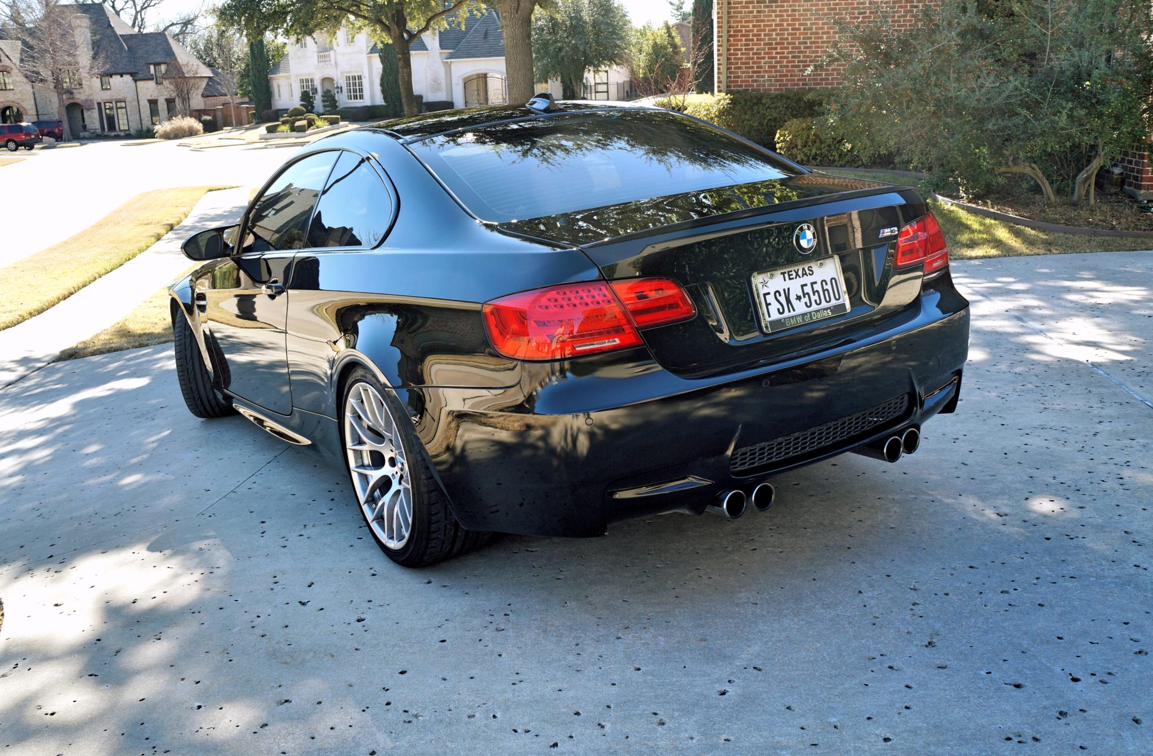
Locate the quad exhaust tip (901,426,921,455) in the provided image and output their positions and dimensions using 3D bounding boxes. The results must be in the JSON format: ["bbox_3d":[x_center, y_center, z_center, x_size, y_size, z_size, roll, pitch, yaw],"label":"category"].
[{"bbox_3d":[0.934,0.173,2.909,0.078,0.078,0.120,-14,15,-31],"label":"quad exhaust tip"}]

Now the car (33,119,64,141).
[{"bbox_3d":[-44.900,-20.550,82.900,4.700,1.780,1.900,-2,14,5],"label":"car"}]

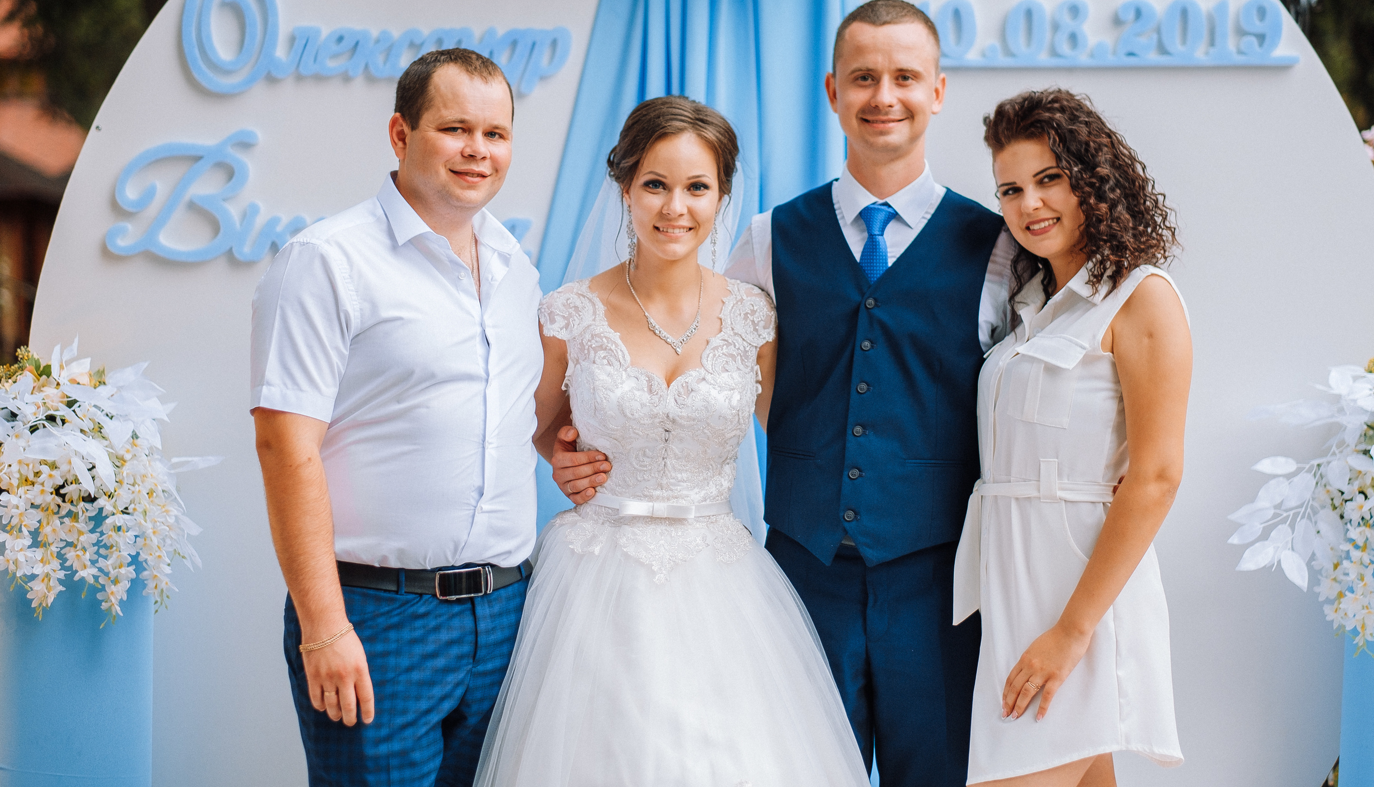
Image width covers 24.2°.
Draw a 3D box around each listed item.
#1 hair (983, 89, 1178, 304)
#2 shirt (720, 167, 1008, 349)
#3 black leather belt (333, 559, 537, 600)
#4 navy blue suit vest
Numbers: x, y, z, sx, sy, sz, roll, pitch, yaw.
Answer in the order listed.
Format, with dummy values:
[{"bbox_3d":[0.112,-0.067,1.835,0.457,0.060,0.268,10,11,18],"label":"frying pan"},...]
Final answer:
[{"bbox_3d":[0.600,-0.295,4.860,0.265,0.330,0.250,-5,5,22],"label":"hair"},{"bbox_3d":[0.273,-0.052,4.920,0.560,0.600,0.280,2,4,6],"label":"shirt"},{"bbox_3d":[-0.406,0.267,4.760,0.360,0.055,0.270,-2,5,-28],"label":"black leather belt"},{"bbox_3d":[0.297,-0.030,4.910,0.365,0.580,0.260,3,4,6],"label":"navy blue suit vest"}]

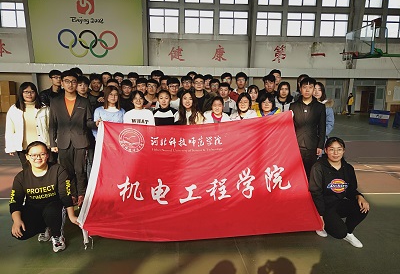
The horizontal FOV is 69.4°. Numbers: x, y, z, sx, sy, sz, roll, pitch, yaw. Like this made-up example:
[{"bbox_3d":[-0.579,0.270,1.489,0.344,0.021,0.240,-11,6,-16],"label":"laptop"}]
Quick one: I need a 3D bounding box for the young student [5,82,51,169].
[{"bbox_3d":[-2.285,0.093,3.924,0.500,1.638,0.300,-4,10,-27],"label":"young student"}]

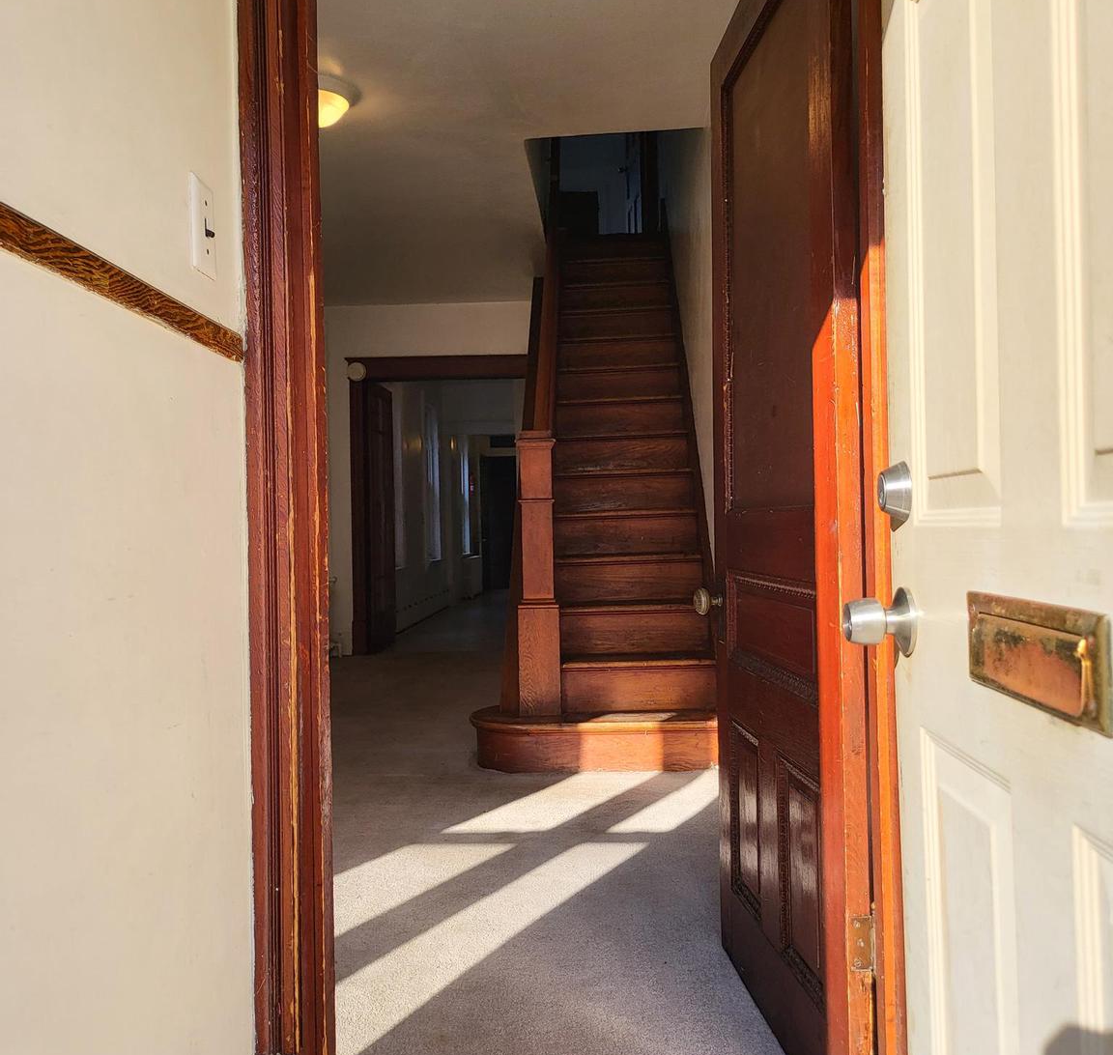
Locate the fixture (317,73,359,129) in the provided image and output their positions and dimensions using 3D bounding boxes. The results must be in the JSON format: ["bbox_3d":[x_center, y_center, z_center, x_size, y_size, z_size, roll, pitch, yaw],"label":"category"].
[{"bbox_3d":[-1.019,-1.792,4.400,0.370,0.140,0.370,-1,-1,3],"label":"fixture"}]

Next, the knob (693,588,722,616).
[{"bbox_3d":[0.339,0.167,2.308,0.066,0.061,0.061,-1,-1,-4],"label":"knob"}]

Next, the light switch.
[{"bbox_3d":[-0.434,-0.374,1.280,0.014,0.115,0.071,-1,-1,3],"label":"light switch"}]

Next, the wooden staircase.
[{"bbox_3d":[0.227,-0.485,5.611,1.062,3.020,2.860,-1,-1,3],"label":"wooden staircase"}]

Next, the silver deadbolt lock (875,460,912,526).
[{"bbox_3d":[0.350,-0.038,1.071,0.026,0.062,0.062,-1,-1,3],"label":"silver deadbolt lock"}]

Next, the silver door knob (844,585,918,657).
[{"bbox_3d":[0.335,0.099,1.071,0.064,0.072,0.072,-1,-1,3],"label":"silver door knob"}]

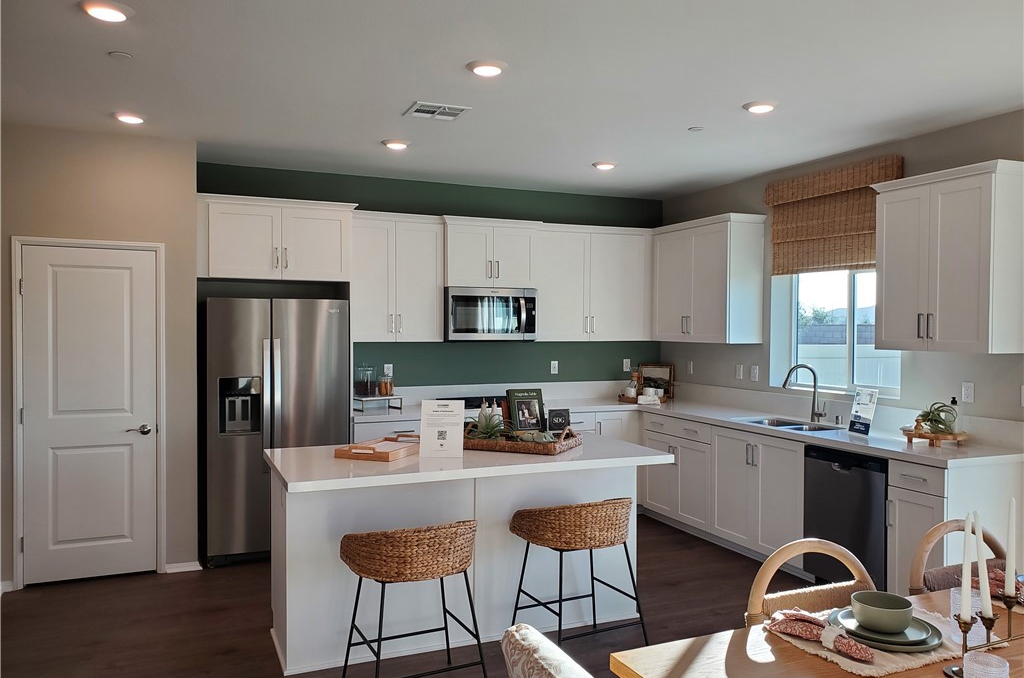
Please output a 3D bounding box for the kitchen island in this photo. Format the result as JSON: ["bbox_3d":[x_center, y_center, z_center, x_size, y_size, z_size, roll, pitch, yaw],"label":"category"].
[{"bbox_3d":[-0.241,1.053,4.105,1.963,0.901,0.966,0,1,-23],"label":"kitchen island"}]

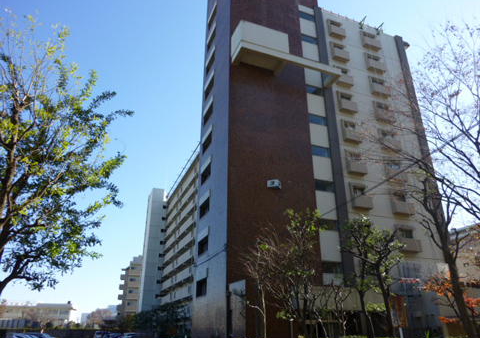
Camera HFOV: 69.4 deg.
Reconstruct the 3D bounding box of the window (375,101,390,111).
[{"bbox_3d":[13.037,-5.520,31.492,1.470,0.950,0.150,9,-26,-20],"label":"window"}]

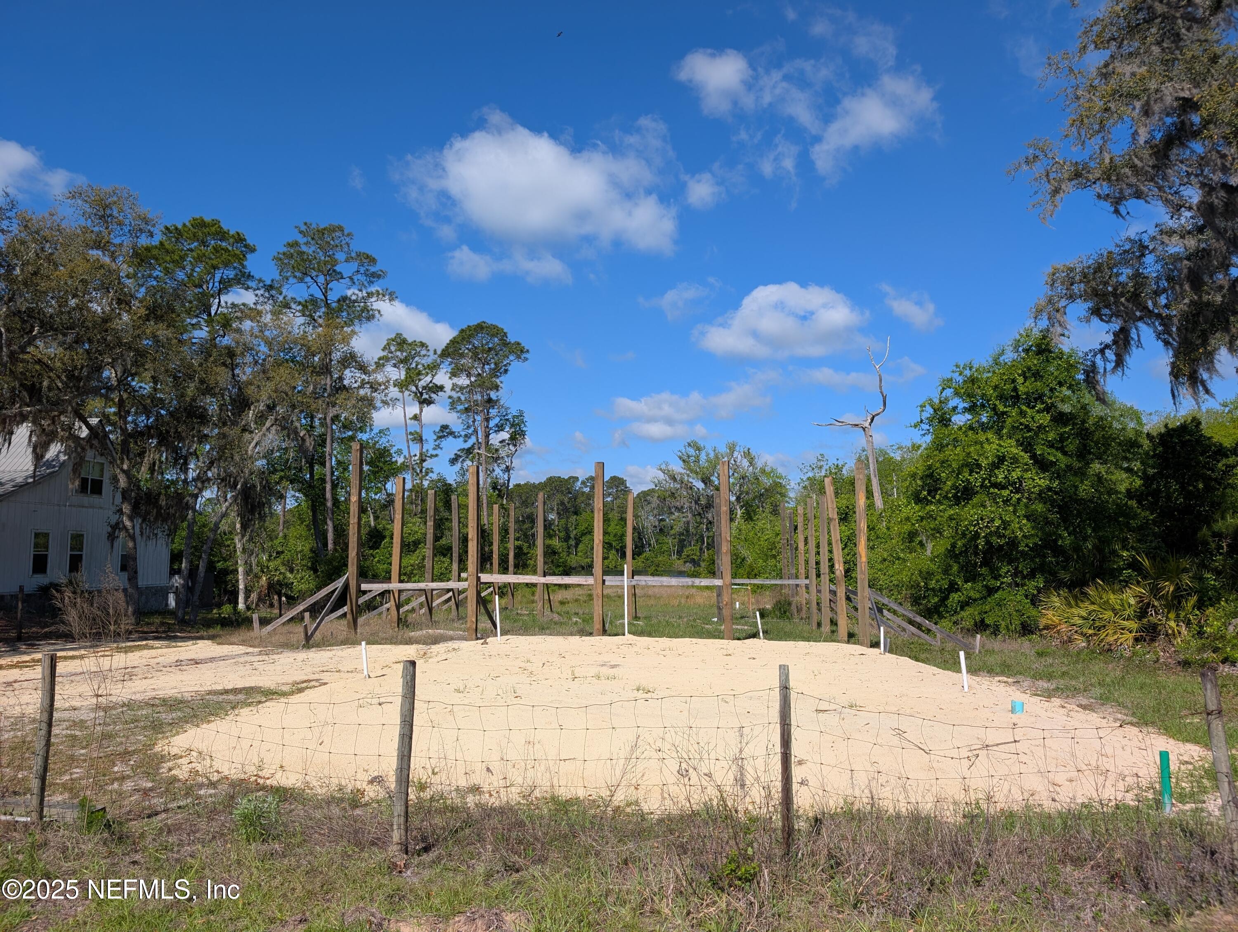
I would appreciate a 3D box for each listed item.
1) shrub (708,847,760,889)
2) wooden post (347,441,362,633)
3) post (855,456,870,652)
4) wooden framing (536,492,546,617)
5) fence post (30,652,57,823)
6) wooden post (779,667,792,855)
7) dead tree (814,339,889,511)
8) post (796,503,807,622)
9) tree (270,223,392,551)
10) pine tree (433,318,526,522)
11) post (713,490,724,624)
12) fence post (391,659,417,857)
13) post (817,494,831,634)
[{"bbox_3d":[0.625,2.182,4.661,0.270,0.222,0.260,0,-6,0],"label":"shrub"},{"bbox_3d":[-5.760,1.555,18.757,0.187,4.156,0.187,-1,-6,5],"label":"wooden post"},{"bbox_3d":[4.605,1.639,16.277,0.150,3.554,0.150,-1,-6,5],"label":"post"},{"bbox_3d":[-2.542,2.903,28.092,0.187,4.074,0.187,-1,-6,5],"label":"wooden framing"},{"bbox_3d":[-3.892,1.834,5.807,0.088,1.140,0.088,0,-6,0],"label":"fence post"},{"bbox_3d":[0.978,1.723,5.036,0.062,1.102,0.062,0,-6,0],"label":"wooden post"},{"bbox_3d":[12.526,-0.161,42.618,3.600,12.391,2.500,0,-6,0],"label":"dead tree"},{"bbox_3d":[6.411,3.443,30.025,0.187,4.013,0.187,-1,-6,5],"label":"post"},{"bbox_3d":[-18.526,-4.236,56.195,7.600,23.943,7.000,0,-6,0],"label":"tree"},{"bbox_3d":[-10.571,-0.725,66.387,6.708,20.496,6.700,1,-6,-9],"label":"pine tree"},{"bbox_3d":[2.721,2.473,23.379,0.145,3.585,0.145,-1,-6,5],"label":"post"},{"bbox_3d":[-1.252,1.712,5.037,0.077,1.125,0.077,1,-6,0],"label":"fence post"},{"bbox_3d":[5.853,2.805,24.449,0.187,3.965,0.187,-1,-6,5],"label":"post"}]

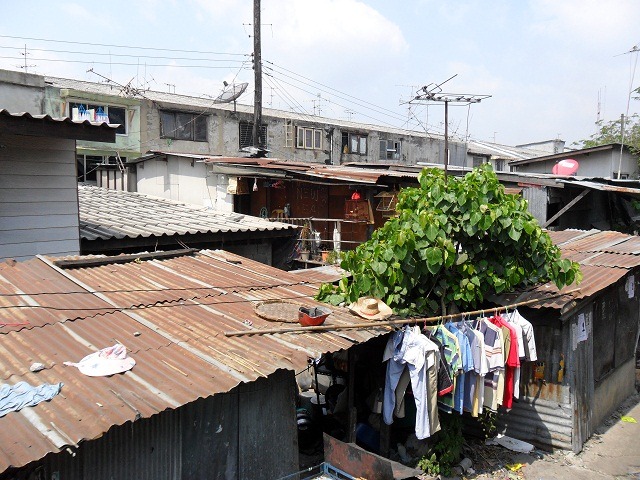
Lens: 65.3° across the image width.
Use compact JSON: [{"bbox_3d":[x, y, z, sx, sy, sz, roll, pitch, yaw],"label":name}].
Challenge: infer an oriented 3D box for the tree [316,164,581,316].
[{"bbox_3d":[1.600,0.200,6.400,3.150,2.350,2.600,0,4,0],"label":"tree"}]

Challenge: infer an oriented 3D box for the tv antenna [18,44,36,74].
[{"bbox_3d":[-12.305,-7.635,21.000,0.850,1.250,0.850,-2,5,-20],"label":"tv antenna"}]

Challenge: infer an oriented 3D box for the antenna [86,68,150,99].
[{"bbox_3d":[-8.073,-6.270,20.000,2.400,1.250,1.100,-2,5,-20],"label":"antenna"}]

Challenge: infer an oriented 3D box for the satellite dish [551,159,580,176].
[{"bbox_3d":[6.505,-1.877,13.200,0.550,0.660,0.750,-3,5,-37],"label":"satellite dish"}]

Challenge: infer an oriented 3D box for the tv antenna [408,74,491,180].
[{"bbox_3d":[2.299,-2.001,9.000,1.400,2.000,1.100,-2,5,-20],"label":"tv antenna"}]

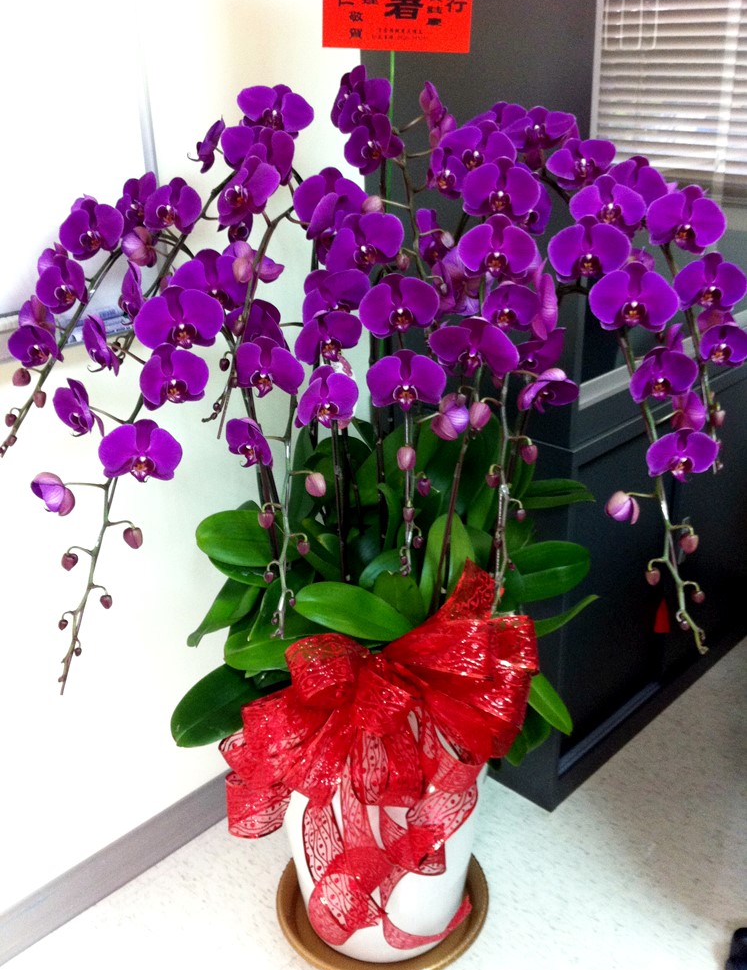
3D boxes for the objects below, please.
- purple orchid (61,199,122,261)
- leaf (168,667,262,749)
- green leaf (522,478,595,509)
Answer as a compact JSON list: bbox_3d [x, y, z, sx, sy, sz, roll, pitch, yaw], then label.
[{"bbox_3d":[-0.360,-0.327,1.290,0.084,0.076,0.040,-1,20,4],"label":"purple orchid"},{"bbox_3d":[-0.227,0.318,1.460,0.130,0.075,0.080,-13,27,-23],"label":"leaf"},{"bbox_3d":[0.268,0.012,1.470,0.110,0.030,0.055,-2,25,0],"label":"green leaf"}]

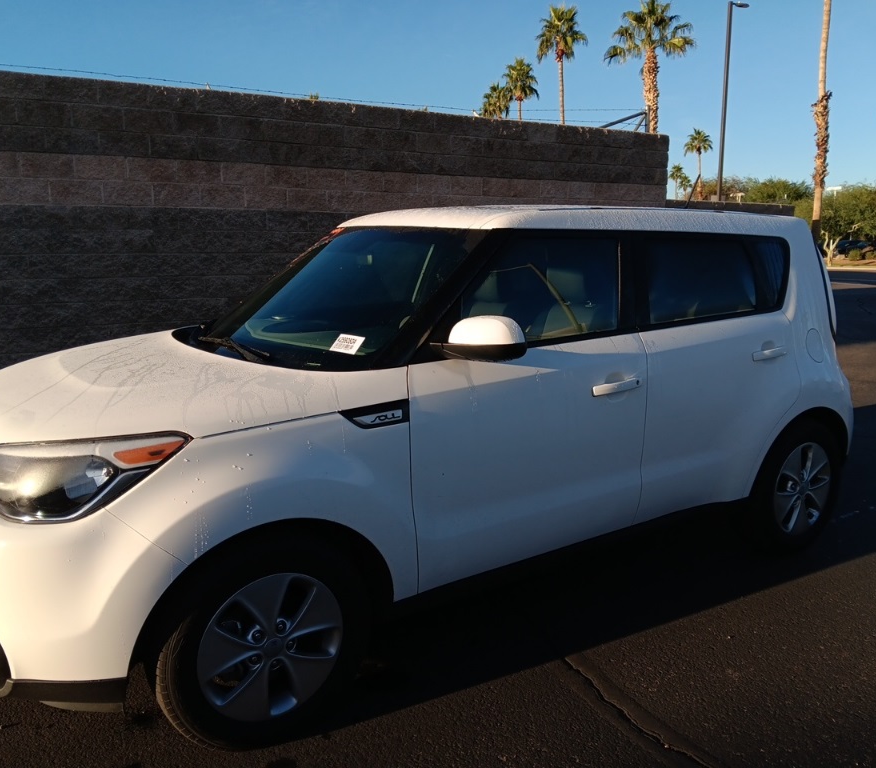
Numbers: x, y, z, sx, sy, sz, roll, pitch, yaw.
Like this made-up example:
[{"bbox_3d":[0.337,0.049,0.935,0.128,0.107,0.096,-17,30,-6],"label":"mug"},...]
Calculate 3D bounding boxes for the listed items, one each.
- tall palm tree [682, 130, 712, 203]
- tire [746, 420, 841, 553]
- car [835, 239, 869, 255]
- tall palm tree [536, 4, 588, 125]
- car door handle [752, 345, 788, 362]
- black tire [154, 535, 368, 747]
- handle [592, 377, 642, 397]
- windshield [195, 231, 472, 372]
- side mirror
[{"bbox_3d":[29.077,-21.128,87.253,3.243,15.093,3.243,3,10,18],"label":"tall palm tree"},{"bbox_3d":[1.648,0.474,3.642,0.645,0.645,0.210,-7,12,-32],"label":"tire"},{"bbox_3d":[37.726,-12.287,70.000,1.850,1.600,4.600,4,11,25],"label":"car"},{"bbox_3d":[8.490,-16.768,53.497,3.448,18.032,3.448,1,10,9],"label":"tall palm tree"},{"bbox_3d":[1.416,-0.124,3.274,0.225,0.045,0.047,-7,12,-32],"label":"car door handle"},{"bbox_3d":[-0.517,0.742,2.284,0.645,0.645,0.210,-7,12,-32],"label":"black tire"},{"bbox_3d":[0.648,0.014,2.799,0.230,0.045,0.047,-7,12,-32],"label":"handle"},{"bbox_3d":[-0.431,-0.368,3.107,0.820,0.130,1.430,-46,29,-18],"label":"windshield"},{"bbox_3d":[0.128,-0.145,2.376,0.180,0.145,0.250,-7,12,-32],"label":"side mirror"}]

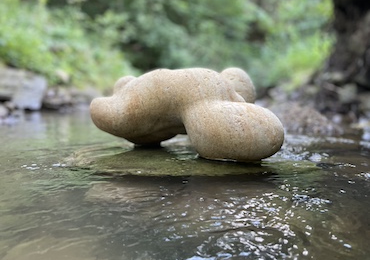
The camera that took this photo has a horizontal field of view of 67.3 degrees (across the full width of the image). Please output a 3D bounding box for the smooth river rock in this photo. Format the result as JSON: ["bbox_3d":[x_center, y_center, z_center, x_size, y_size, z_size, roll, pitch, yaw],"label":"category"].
[{"bbox_3d":[-0.004,-0.029,0.435,0.285,0.135,0.180,0,6,0],"label":"smooth river rock"}]

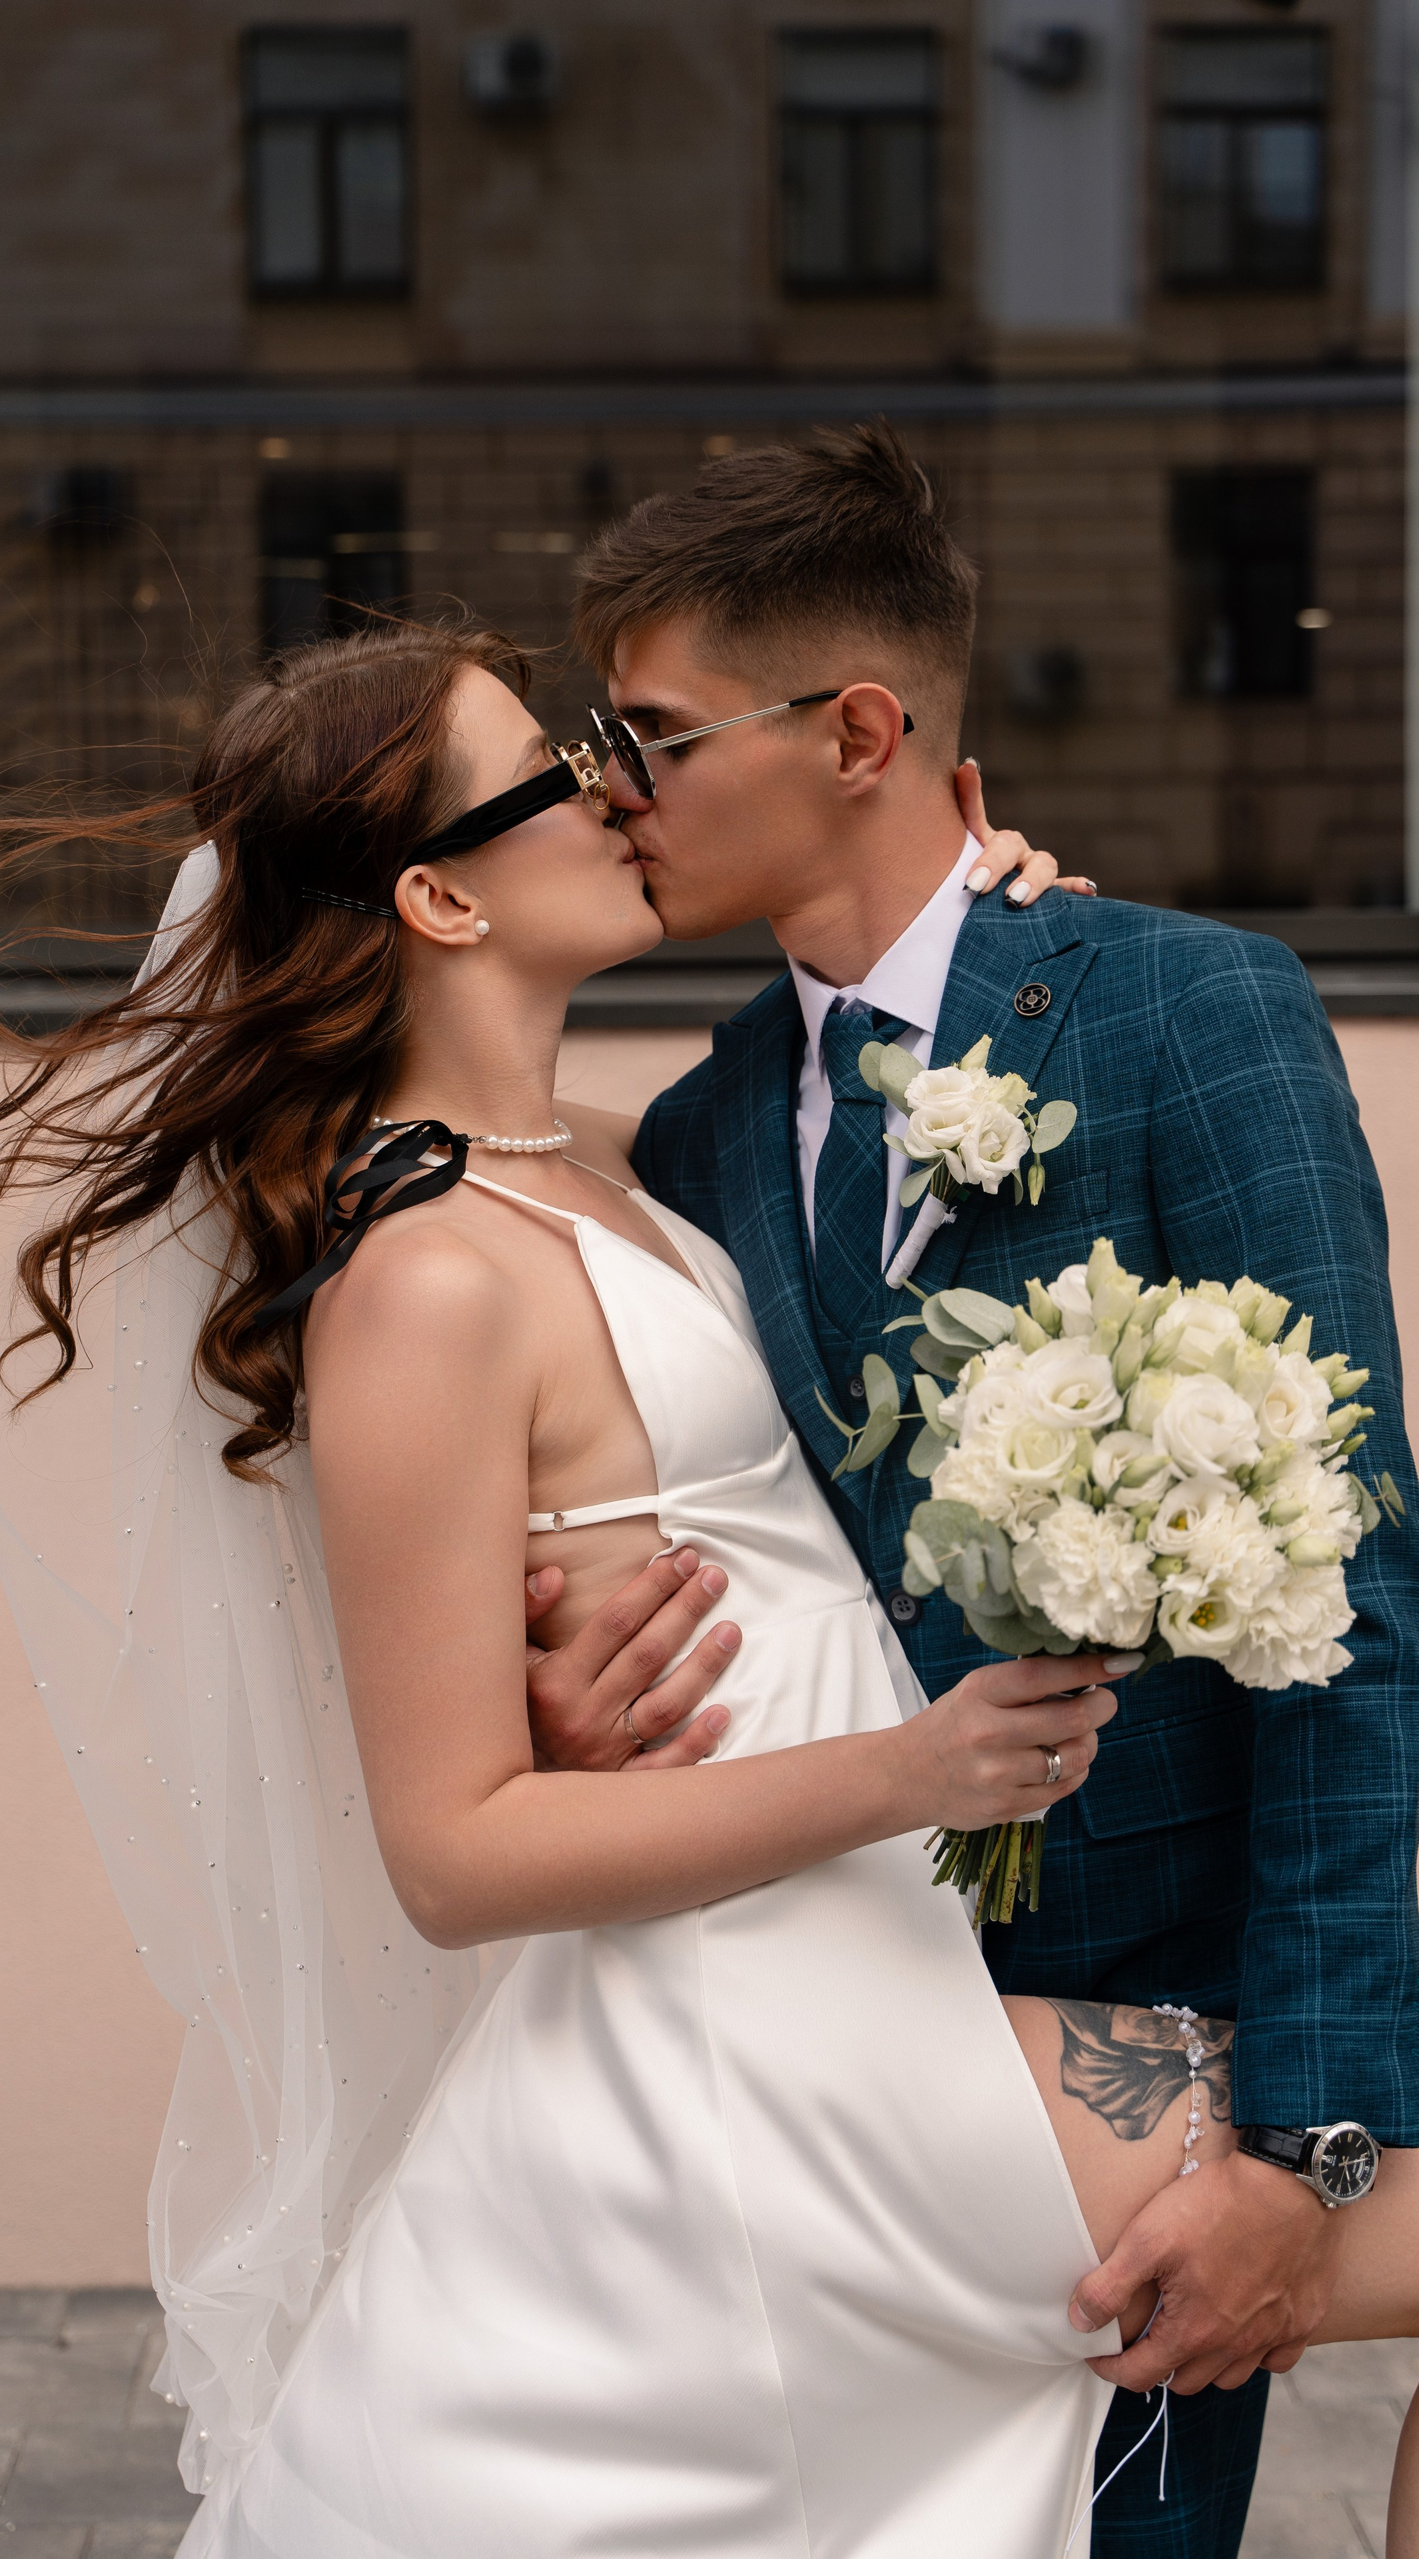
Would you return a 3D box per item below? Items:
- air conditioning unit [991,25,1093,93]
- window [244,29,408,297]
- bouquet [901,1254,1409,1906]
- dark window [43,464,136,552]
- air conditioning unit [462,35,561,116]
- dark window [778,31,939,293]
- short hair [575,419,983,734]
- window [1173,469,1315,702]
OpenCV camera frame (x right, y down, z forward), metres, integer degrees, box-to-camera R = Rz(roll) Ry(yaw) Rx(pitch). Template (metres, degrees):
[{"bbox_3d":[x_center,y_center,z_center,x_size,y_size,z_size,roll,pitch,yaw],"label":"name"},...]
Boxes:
[{"bbox_3d":[2.382,-8.730,21.863,0.708,0.472,0.330,0,6,3],"label":"air conditioning unit"},{"bbox_3d":[-2.813,-8.179,22.390,1.165,1.904,0.150,0,6,3],"label":"window"},{"bbox_3d":[0.218,0.150,1.520,0.250,0.335,0.220,18,5,5],"label":"bouquet"},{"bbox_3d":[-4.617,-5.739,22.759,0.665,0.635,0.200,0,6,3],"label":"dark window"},{"bbox_3d":[-1.429,-8.687,22.061,0.700,0.574,0.330,0,6,3],"label":"air conditioning unit"},{"bbox_3d":[1.082,-8.117,22.200,1.141,1.845,0.150,0,6,3],"label":"dark window"},{"bbox_3d":[0.035,-0.371,1.620,0.212,0.170,0.175,-3,3,-9],"label":"short hair"},{"bbox_3d":[3.921,-5.084,22.401,1.010,1.663,0.150,0,6,3],"label":"window"}]

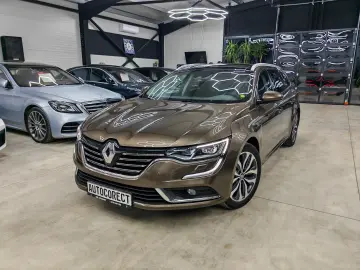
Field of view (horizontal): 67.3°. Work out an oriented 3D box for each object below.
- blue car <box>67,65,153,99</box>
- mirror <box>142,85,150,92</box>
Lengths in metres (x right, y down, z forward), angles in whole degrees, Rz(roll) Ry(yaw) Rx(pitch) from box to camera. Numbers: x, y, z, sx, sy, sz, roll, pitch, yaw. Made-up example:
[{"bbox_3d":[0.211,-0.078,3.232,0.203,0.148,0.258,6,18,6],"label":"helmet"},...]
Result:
[{"bbox_3d":[-2.180,-1.340,8.220,4.860,1.450,1.870,9,16,30],"label":"blue car"},{"bbox_3d":[-0.500,-0.675,4.015,0.230,0.150,0.130,9,16,31],"label":"mirror"}]

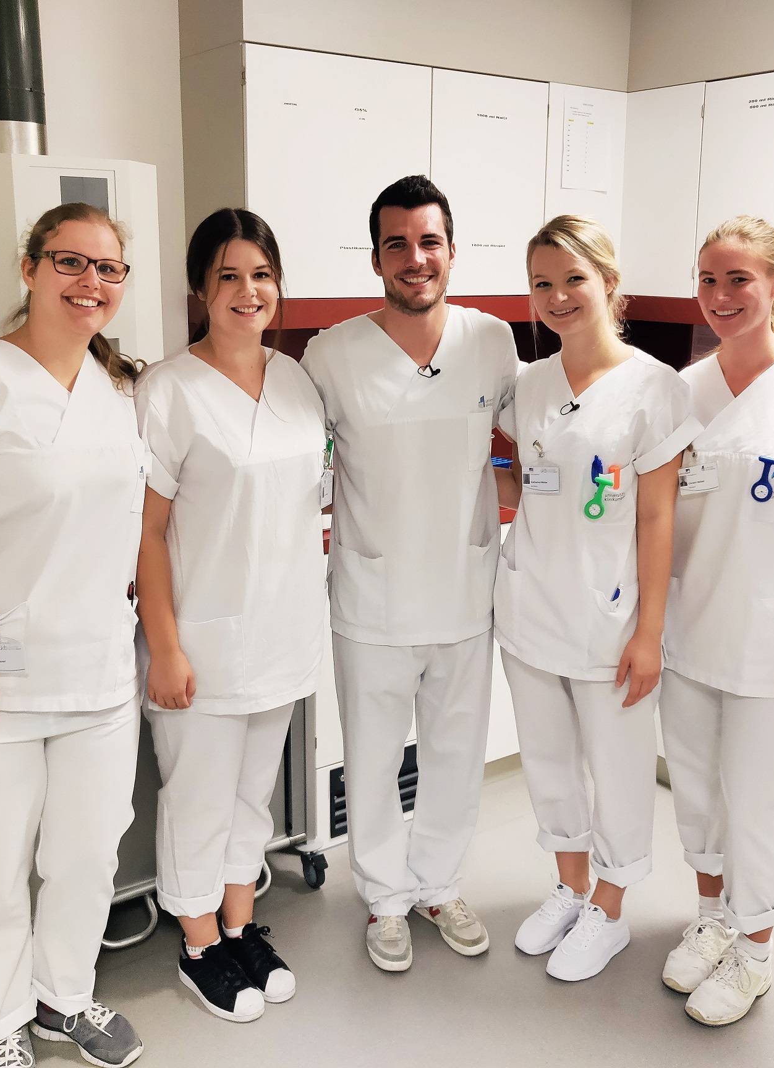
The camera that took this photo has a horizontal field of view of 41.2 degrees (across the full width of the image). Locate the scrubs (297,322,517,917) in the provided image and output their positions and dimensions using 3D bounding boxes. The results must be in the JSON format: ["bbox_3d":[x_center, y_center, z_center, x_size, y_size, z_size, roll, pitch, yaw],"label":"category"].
[{"bbox_3d":[0.054,0.208,2.447,0.520,1.470,0.330,-1,14,-7],"label":"scrubs"}]

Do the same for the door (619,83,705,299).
[{"bbox_3d":[0.907,-1.115,3.384,0.030,0.644,0.321,-10,18,-34],"label":"door"}]

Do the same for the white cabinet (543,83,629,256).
[{"bbox_3d":[0.531,-1.135,3.472,0.366,0.643,0.396,-9,17,-33],"label":"white cabinet"}]

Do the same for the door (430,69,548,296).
[{"bbox_3d":[0.310,-1.067,3.188,0.463,0.644,0.030,-10,18,-34],"label":"door"}]

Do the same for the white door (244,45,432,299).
[{"bbox_3d":[-0.127,-0.992,2.893,0.601,0.644,0.030,-10,18,-34],"label":"white door"}]

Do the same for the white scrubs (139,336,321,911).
[{"bbox_3d":[-0.317,0.253,2.232,0.470,1.310,0.330,-7,15,-28],"label":"white scrubs"}]

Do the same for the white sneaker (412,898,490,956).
[{"bbox_3d":[0.149,0.924,2.552,0.108,0.110,0.290,-8,16,-31],"label":"white sneaker"}]

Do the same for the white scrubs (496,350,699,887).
[{"bbox_3d":[0.445,0.228,2.351,0.485,1.282,0.307,13,19,41],"label":"white scrubs"}]

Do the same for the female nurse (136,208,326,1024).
[{"bbox_3d":[-0.316,0.189,2.206,0.500,1.696,0.380,-7,15,-28],"label":"female nurse"}]

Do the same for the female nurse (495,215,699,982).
[{"bbox_3d":[0.459,0.168,2.313,0.500,1.696,0.380,9,16,31],"label":"female nurse"}]

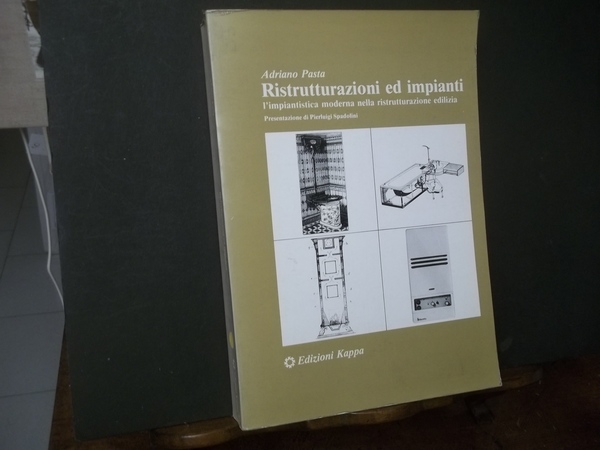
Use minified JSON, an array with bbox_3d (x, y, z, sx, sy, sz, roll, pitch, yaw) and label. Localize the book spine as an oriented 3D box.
[{"bbox_3d":[-0.043,-0.001,0.334,0.010,0.245,0.023,-5,3,-14],"label":"book spine"}]

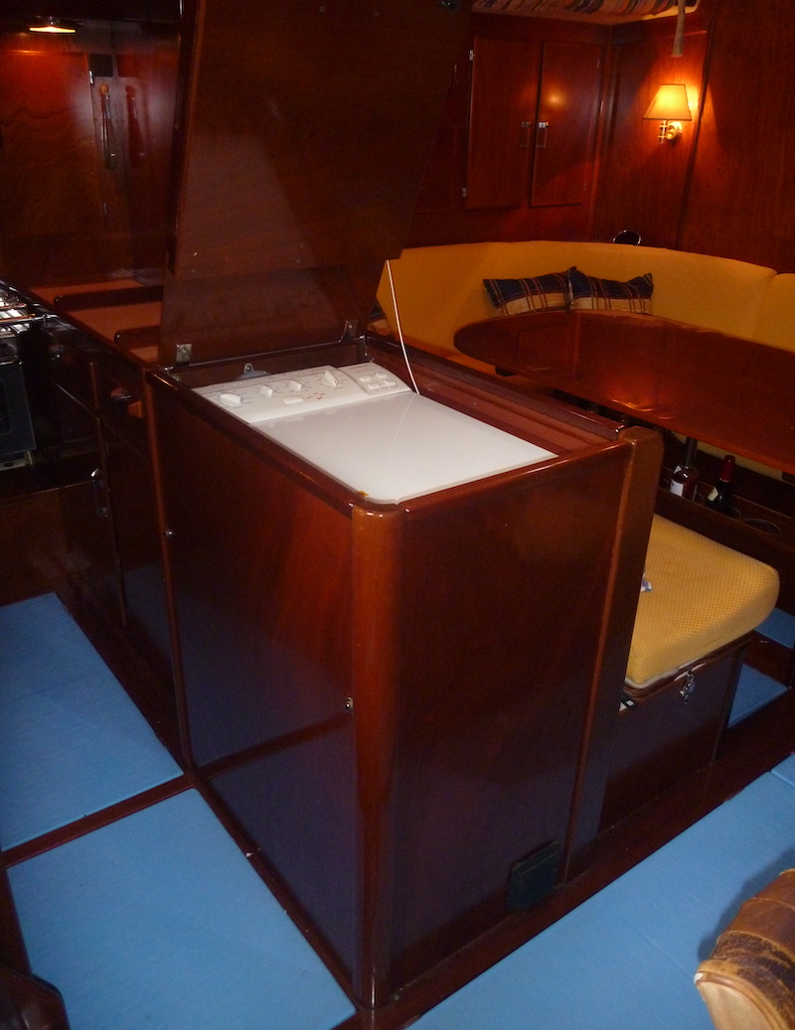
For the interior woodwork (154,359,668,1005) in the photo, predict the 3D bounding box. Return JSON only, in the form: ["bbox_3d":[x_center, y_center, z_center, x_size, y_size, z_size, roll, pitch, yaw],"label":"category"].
[{"bbox_3d":[-0.041,0.236,1.648,0.515,0.935,0.710,-17,32,-33],"label":"interior woodwork"}]

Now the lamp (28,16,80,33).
[{"bbox_3d":[-0.863,-1.228,2.150,0.120,0.045,0.120,-17,32,-33],"label":"lamp"}]

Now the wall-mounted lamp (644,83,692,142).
[{"bbox_3d":[0.995,-1.478,3.150,0.190,0.205,0.175,-12,29,-26],"label":"wall-mounted lamp"}]

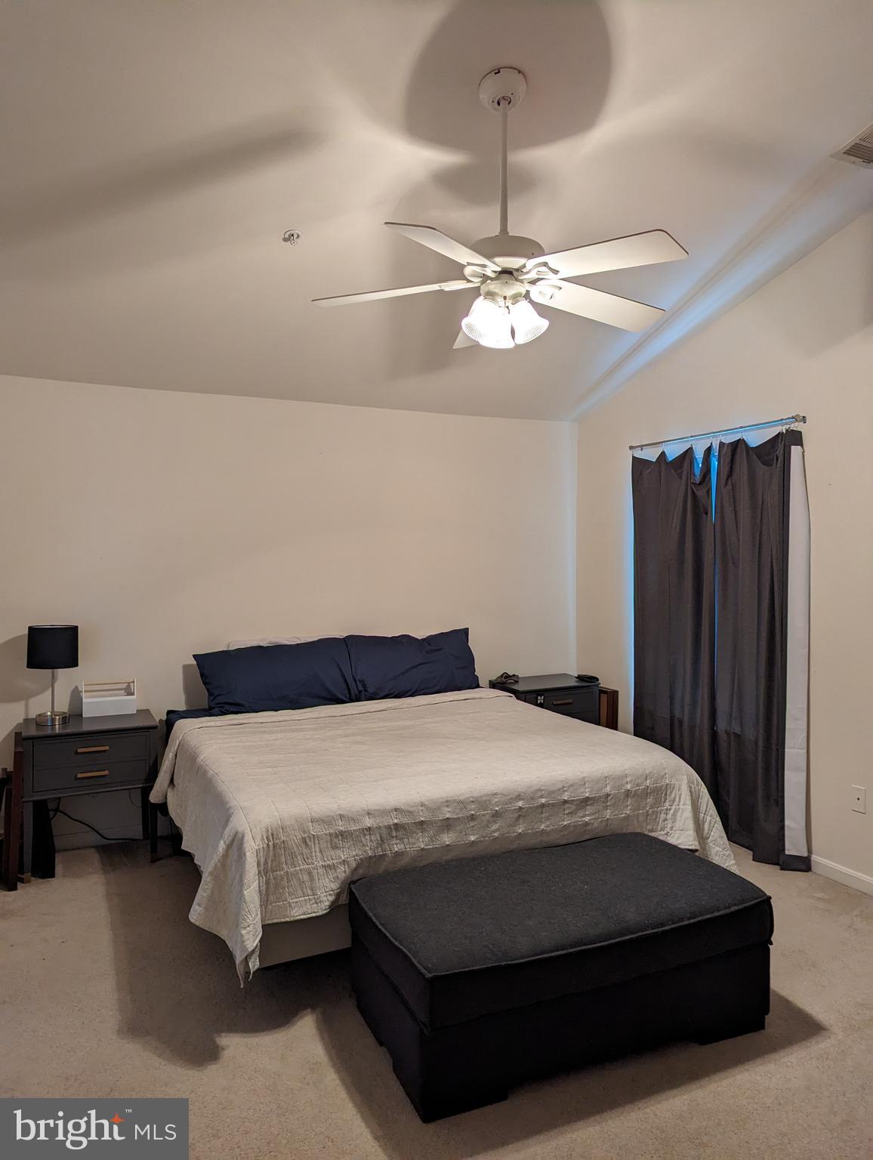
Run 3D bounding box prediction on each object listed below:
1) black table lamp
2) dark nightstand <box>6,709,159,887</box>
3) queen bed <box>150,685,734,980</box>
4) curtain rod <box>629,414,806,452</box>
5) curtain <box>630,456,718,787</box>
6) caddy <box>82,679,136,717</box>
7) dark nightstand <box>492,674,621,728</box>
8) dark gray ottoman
[{"bbox_3d":[-1.905,0.470,4.008,0.228,0.487,0.225,-1,2,-25],"label":"black table lamp"},{"bbox_3d":[-1.738,1.067,4.044,0.610,0.708,0.450,-1,2,-25],"label":"dark nightstand"},{"bbox_3d":[-0.134,1.076,3.910,2.150,0.700,2.050,-1,2,-25],"label":"queen bed"},{"bbox_3d":[1.490,-0.797,4.453,0.090,0.050,1.260,-1,2,-25],"label":"curtain rod"},{"bbox_3d":[1.351,0.306,4.687,0.120,2.110,0.660,-1,2,-25],"label":"curtain"},{"bbox_3d":[-1.718,0.612,4.227,0.255,0.190,0.110,-1,2,-25],"label":"caddy"},{"bbox_3d":[0.696,1.028,5.224,0.620,0.712,0.450,-1,2,-25],"label":"dark nightstand"},{"bbox_3d":[0.403,1.247,2.710,1.230,0.434,0.665,-1,2,-23],"label":"dark gray ottoman"}]

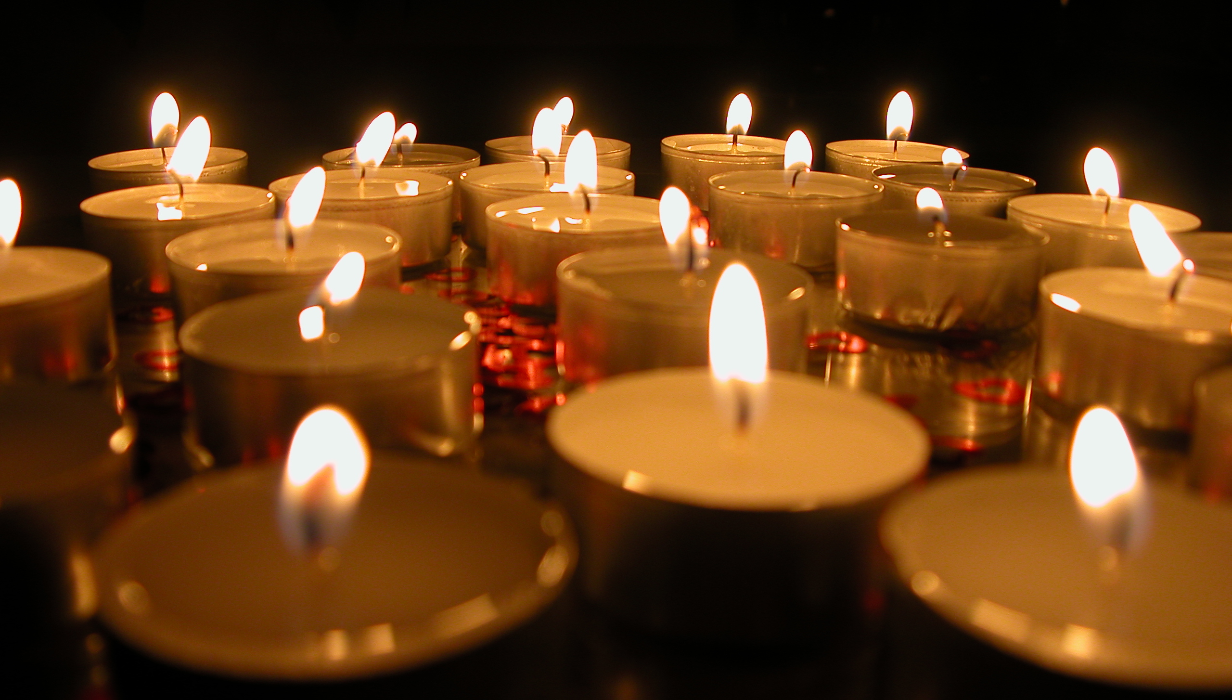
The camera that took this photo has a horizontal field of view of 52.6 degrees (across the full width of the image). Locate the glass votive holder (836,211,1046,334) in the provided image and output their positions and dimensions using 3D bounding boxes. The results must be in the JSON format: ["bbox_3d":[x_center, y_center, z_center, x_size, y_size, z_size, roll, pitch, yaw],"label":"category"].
[{"bbox_3d":[0.060,-0.015,0.235,0.038,0.015,0.038,1,18,0],"label":"glass votive holder"}]

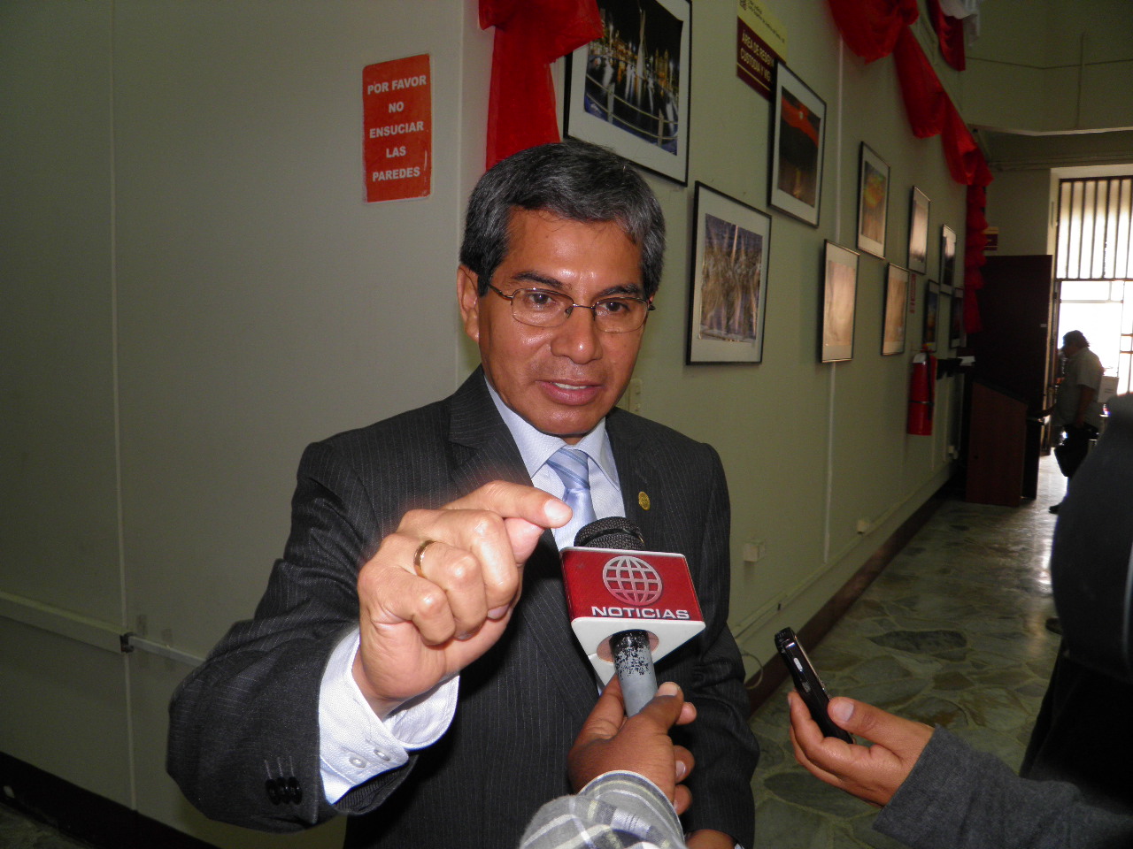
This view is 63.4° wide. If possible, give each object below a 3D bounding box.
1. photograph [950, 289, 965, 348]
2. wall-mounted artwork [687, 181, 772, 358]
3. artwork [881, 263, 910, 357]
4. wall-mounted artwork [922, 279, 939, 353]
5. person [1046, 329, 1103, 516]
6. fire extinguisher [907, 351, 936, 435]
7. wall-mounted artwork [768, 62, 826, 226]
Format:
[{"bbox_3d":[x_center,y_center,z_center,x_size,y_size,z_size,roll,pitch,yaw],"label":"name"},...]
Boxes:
[{"bbox_3d":[3.920,-1.055,9.202,0.030,0.576,0.780,3,6,29],"label":"photograph"},{"bbox_3d":[0.594,-0.509,3.301,0.030,0.576,0.780,3,6,29],"label":"wall-mounted artwork"},{"bbox_3d":[2.242,-0.772,6.226,0.030,0.576,0.780,3,6,29],"label":"artwork"},{"bbox_3d":[3.073,-0.898,7.701,0.030,0.576,0.780,3,6,29],"label":"wall-mounted artwork"},{"bbox_3d":[4.708,-0.022,8.486,0.500,1.709,0.520,3,6,29],"label":"person"},{"bbox_3d":[2.607,-0.257,6.721,0.200,0.666,0.180,3,6,29],"label":"fire extinguisher"},{"bbox_3d":[1.012,-1.189,3.982,0.030,0.576,0.780,3,6,29],"label":"wall-mounted artwork"}]

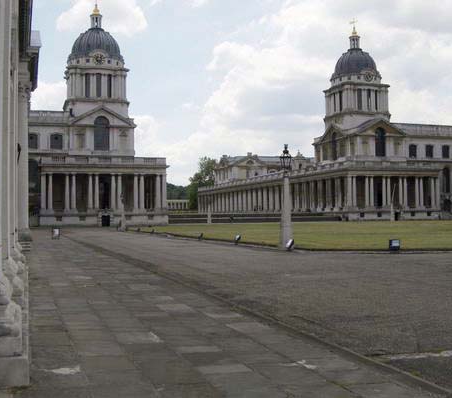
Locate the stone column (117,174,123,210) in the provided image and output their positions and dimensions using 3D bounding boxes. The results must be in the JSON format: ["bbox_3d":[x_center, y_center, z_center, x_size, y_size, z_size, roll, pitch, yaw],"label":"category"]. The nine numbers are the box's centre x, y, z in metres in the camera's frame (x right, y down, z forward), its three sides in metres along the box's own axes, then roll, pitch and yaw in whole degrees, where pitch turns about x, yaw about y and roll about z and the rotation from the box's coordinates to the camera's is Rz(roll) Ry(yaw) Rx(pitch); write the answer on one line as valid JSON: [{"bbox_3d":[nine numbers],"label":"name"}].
[{"bbox_3d":[-18.349,-1.154,103.200,0.950,6.200,0.950,0,-2,-18],"label":"stone column"}]

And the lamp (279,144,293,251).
[{"bbox_3d":[2.563,-0.056,25.800,0.540,4.550,0.540,0,-2,-18],"label":"lamp"}]

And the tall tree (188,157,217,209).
[{"bbox_3d":[-9.069,-6.636,265.000,14.500,24.000,14.500,-1,-1,0],"label":"tall tree"}]

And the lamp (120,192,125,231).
[{"bbox_3d":[-11.813,1.452,68.500,0.530,4.450,0.530,0,-2,-18],"label":"lamp"}]

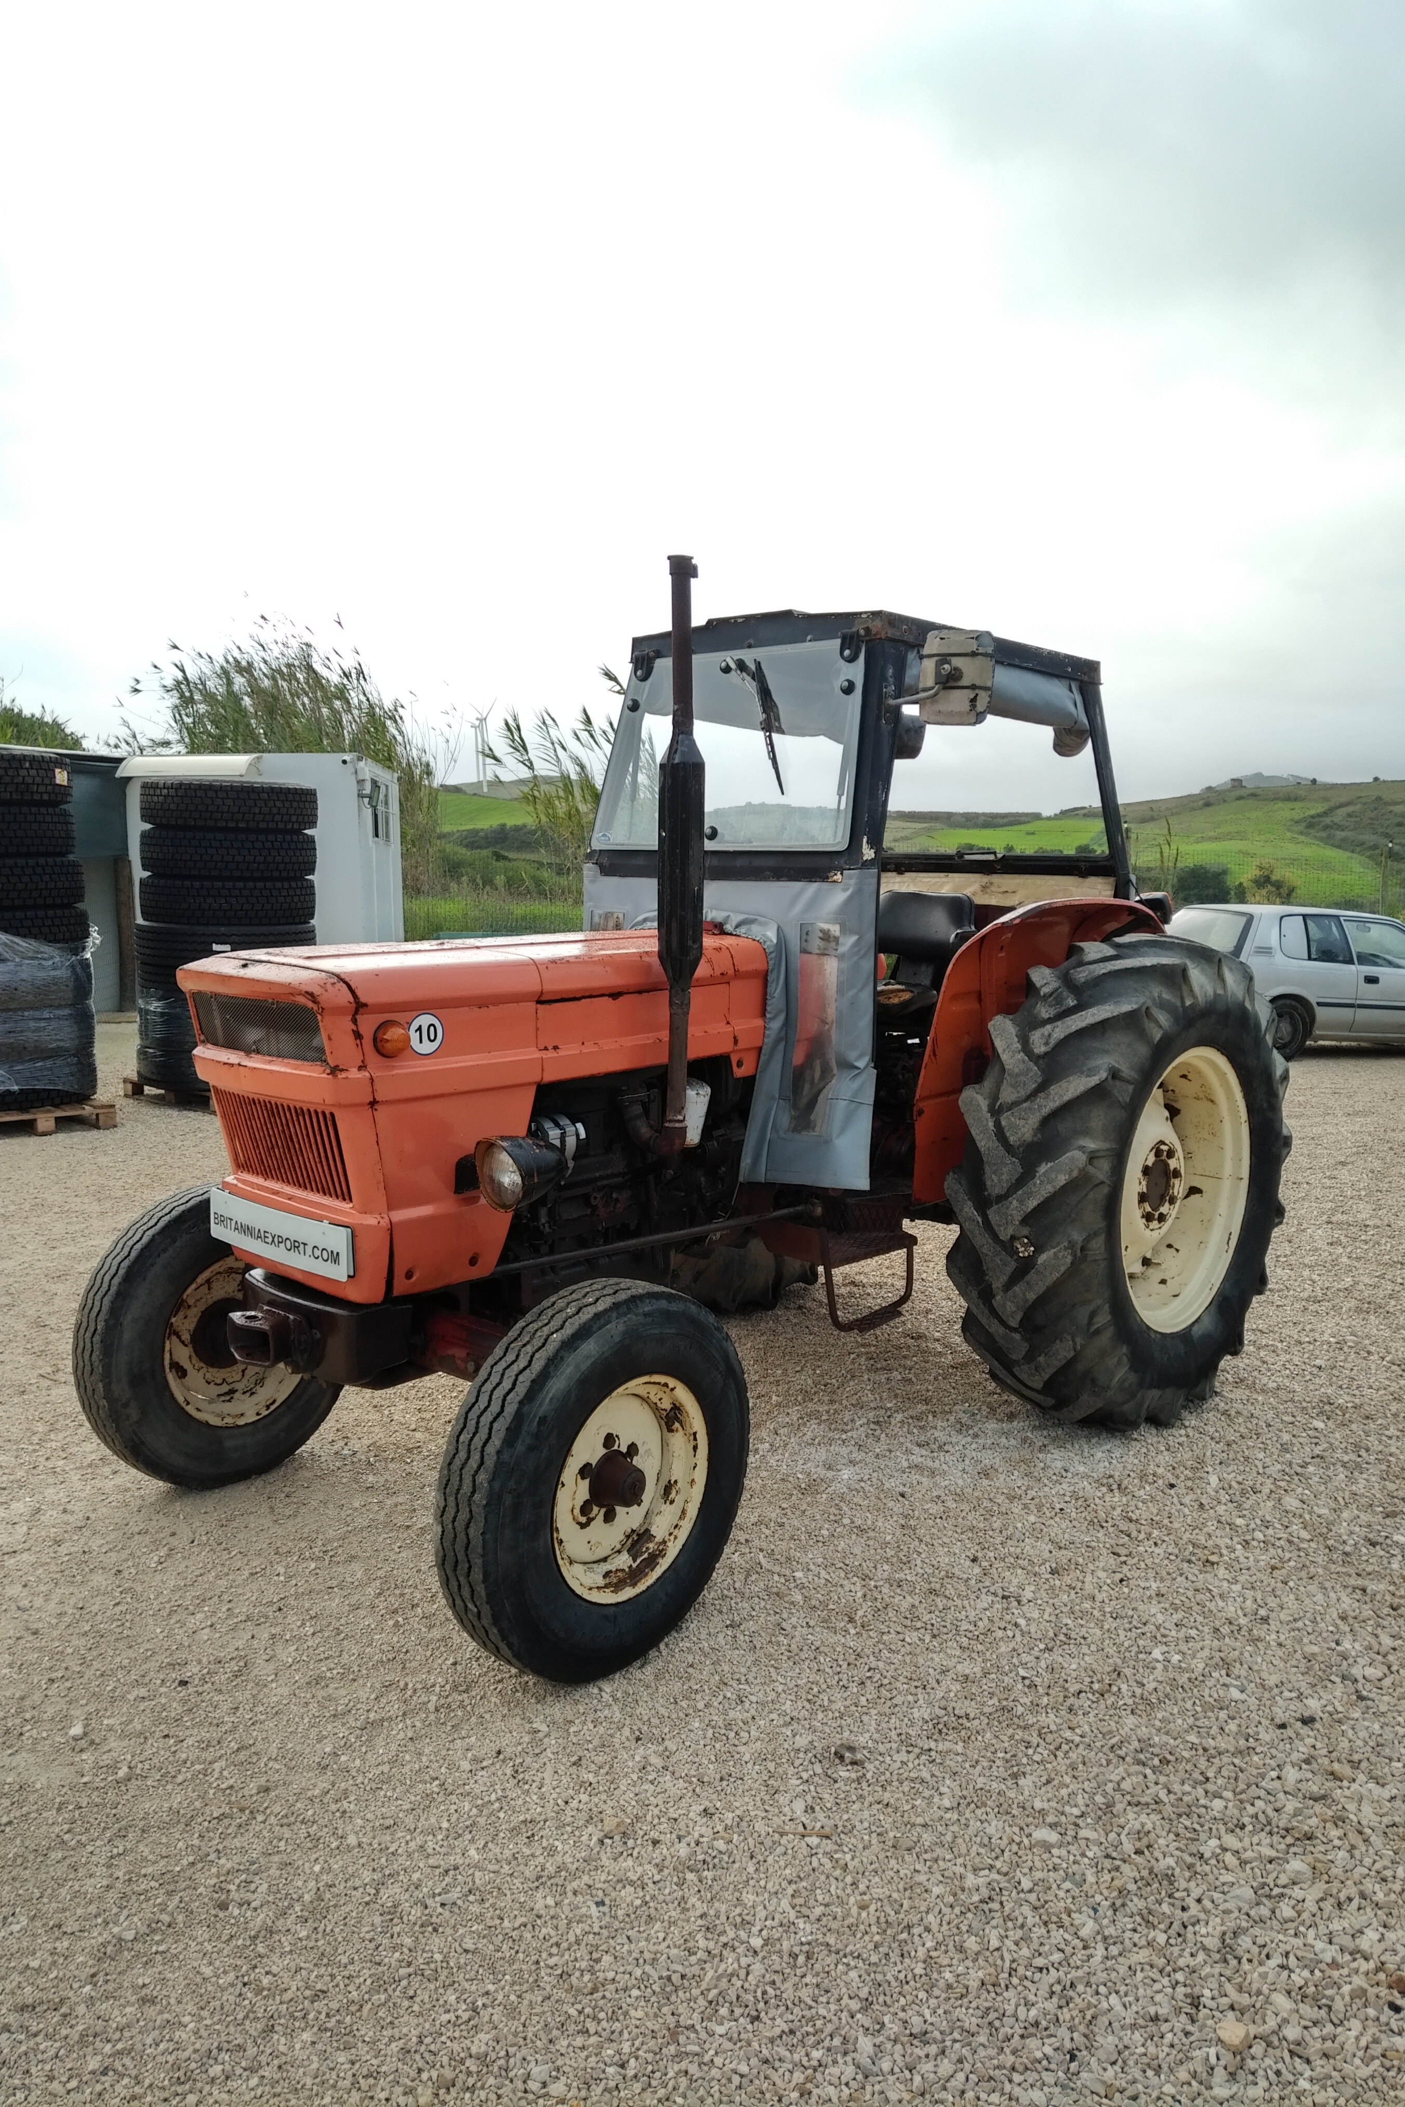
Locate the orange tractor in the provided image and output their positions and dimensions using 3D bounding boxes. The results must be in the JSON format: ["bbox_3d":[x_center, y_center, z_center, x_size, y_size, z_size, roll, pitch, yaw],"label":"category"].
[{"bbox_3d":[0.103,-0.063,4.147,2.000,2.270,3.210,6,9,42],"label":"orange tractor"}]

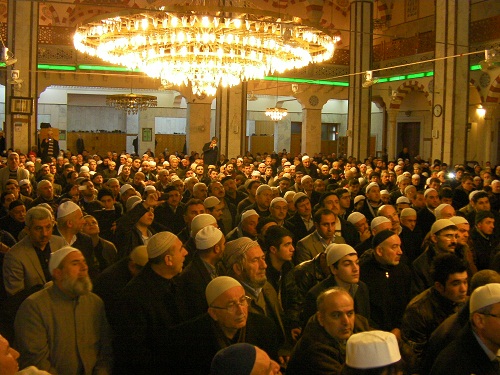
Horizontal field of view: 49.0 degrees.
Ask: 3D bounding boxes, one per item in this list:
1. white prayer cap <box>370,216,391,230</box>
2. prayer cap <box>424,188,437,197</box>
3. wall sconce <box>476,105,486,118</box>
[{"bbox_3d":[1.148,0.313,4.800,0.200,0.105,0.180,-18,-8,39],"label":"white prayer cap"},{"bbox_3d":[2.308,0.076,7.000,0.175,0.110,0.190,-12,-10,-2],"label":"prayer cap"},{"bbox_3d":[6.326,-2.077,15.000,0.260,0.370,0.260,0,6,-19],"label":"wall sconce"}]

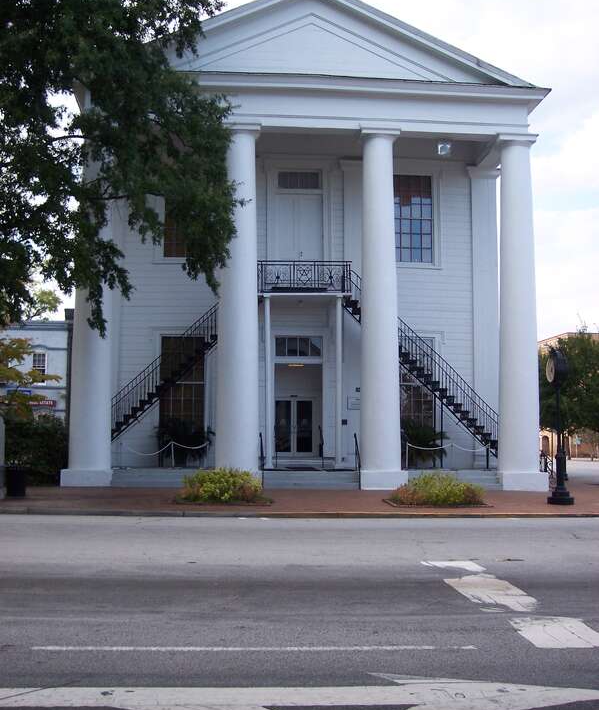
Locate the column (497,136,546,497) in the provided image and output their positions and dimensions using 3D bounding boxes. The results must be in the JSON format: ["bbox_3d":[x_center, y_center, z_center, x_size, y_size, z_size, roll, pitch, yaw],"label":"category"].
[{"bbox_3d":[6.570,-1.260,26.582,1.358,10.591,1.358,1,-6,-5],"label":"column"}]

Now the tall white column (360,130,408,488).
[{"bbox_3d":[2.206,-1.246,24.018,1.240,9.691,1.240,1,-5,-4],"label":"tall white column"}]

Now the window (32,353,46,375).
[{"bbox_3d":[-15.362,0.818,52.000,0.880,2.000,0.150,1,-5,-4],"label":"window"}]

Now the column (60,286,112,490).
[{"bbox_3d":[-5.483,-1.371,23.459,1.260,9.630,1.260,1,-5,-4],"label":"column"}]

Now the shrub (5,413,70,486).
[{"bbox_3d":[-7.250,2.567,24.707,2.000,1.970,1.700,1,-5,-4],"label":"shrub"}]

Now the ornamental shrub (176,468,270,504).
[{"bbox_3d":[-1.727,2.922,19.811,2.067,0.768,1.722,1,-6,-5],"label":"ornamental shrub"}]

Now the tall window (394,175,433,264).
[{"bbox_3d":[3.816,-4.624,29.884,1.476,3.051,0.157,1,-6,-5],"label":"tall window"}]

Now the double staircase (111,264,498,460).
[{"bbox_3d":[0.157,0.362,28.074,13.878,6.348,1.772,1,-6,-5],"label":"double staircase"}]

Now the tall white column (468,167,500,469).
[{"bbox_3d":[5.638,-1.139,26.979,0.980,9.240,0.800,1,-5,-4],"label":"tall white column"}]

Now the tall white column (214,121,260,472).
[{"bbox_3d":[-1.766,-1.408,25.885,1.358,10.591,1.358,1,-6,-5],"label":"tall white column"}]

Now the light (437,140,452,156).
[{"bbox_3d":[4.608,-6.604,27.868,0.443,0.443,0.374,1,-6,-5],"label":"light"}]

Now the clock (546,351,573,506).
[{"bbox_3d":[6.132,1.645,20.642,0.500,3.634,0.700,1,-5,-4],"label":"clock"}]

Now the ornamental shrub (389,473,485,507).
[{"bbox_3d":[3.089,3.021,19.798,2.100,0.650,1.500,1,-5,-4],"label":"ornamental shrub"}]

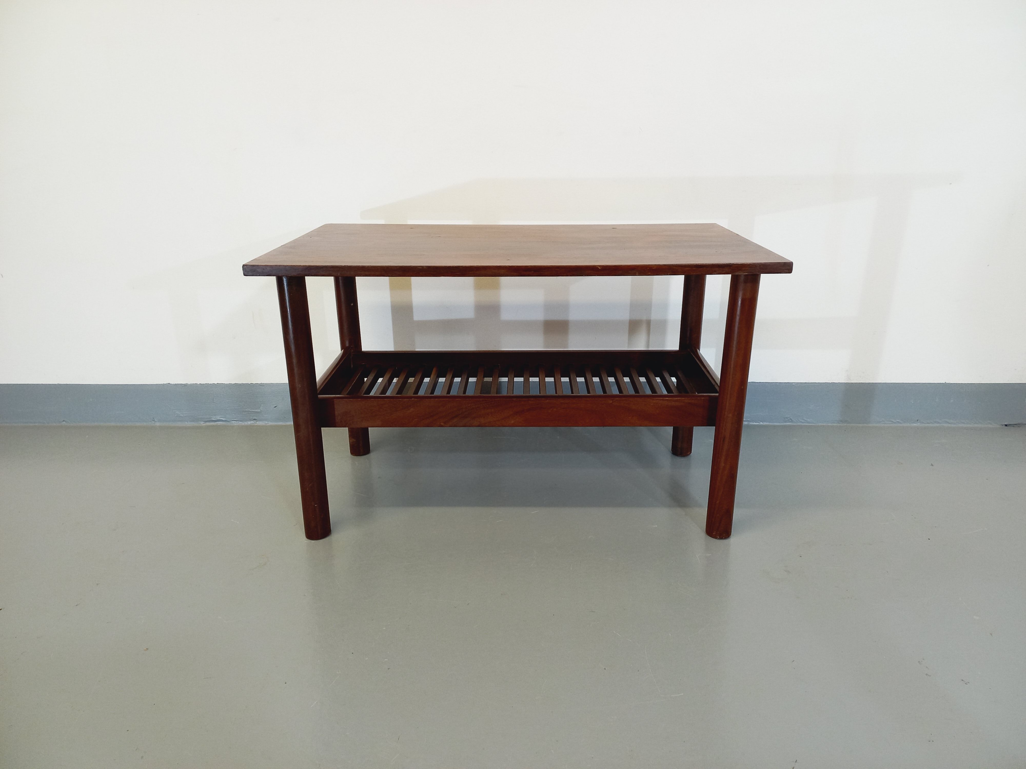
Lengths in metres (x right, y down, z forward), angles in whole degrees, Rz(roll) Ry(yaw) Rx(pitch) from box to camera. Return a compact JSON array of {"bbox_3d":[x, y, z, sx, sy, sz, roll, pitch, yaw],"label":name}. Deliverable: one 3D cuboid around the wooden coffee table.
[{"bbox_3d":[0.011,-0.026,1.355,0.787,0.473,0.454,0,20,1],"label":"wooden coffee table"}]

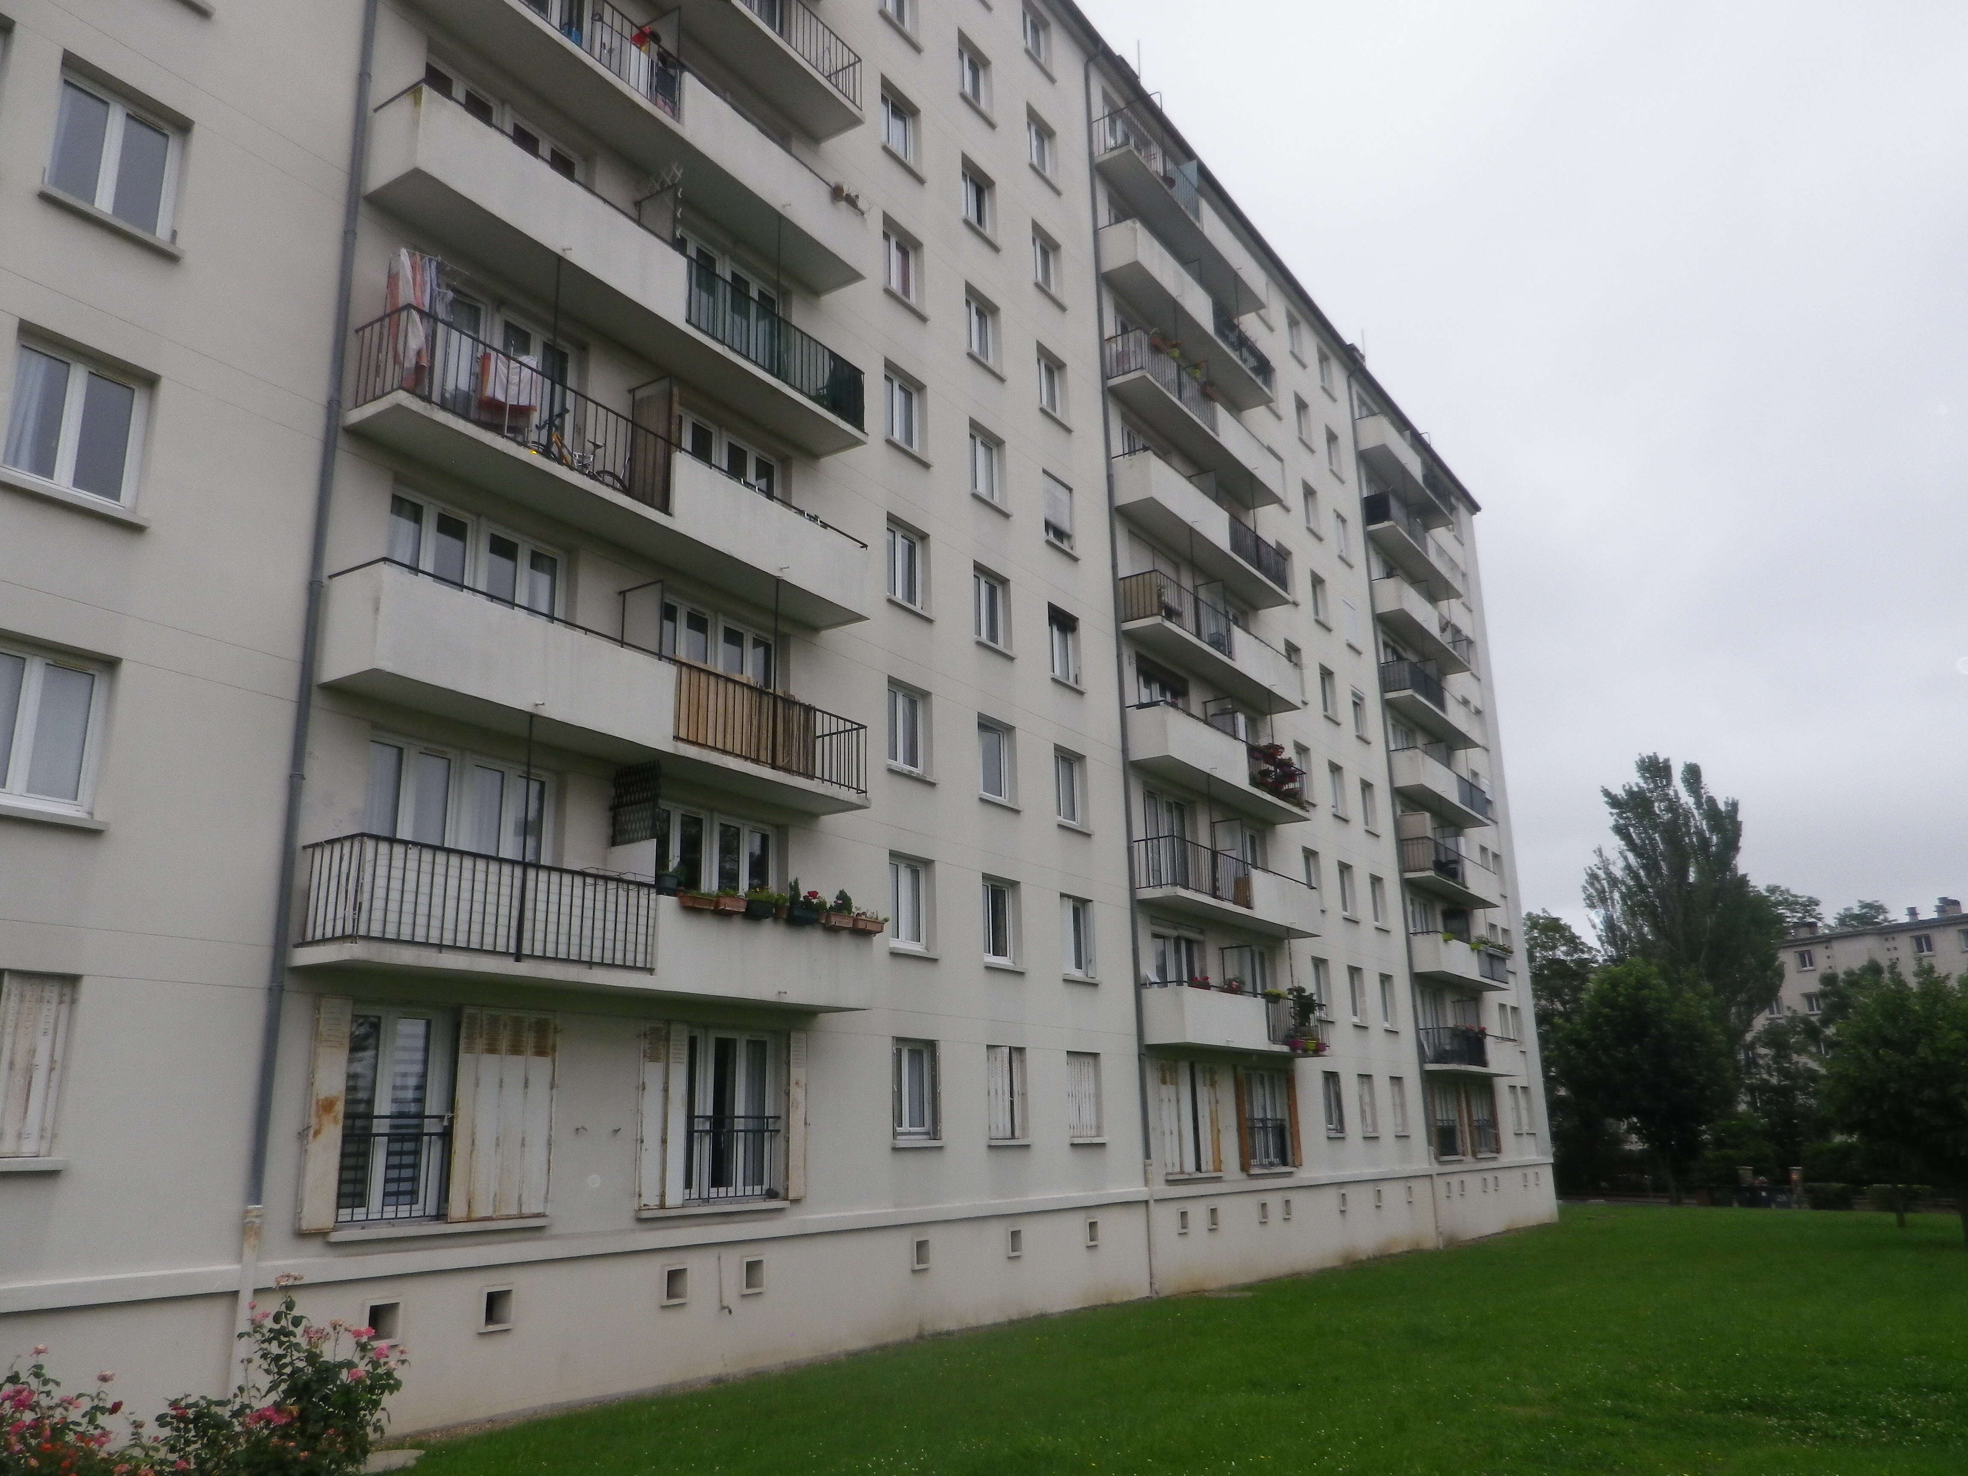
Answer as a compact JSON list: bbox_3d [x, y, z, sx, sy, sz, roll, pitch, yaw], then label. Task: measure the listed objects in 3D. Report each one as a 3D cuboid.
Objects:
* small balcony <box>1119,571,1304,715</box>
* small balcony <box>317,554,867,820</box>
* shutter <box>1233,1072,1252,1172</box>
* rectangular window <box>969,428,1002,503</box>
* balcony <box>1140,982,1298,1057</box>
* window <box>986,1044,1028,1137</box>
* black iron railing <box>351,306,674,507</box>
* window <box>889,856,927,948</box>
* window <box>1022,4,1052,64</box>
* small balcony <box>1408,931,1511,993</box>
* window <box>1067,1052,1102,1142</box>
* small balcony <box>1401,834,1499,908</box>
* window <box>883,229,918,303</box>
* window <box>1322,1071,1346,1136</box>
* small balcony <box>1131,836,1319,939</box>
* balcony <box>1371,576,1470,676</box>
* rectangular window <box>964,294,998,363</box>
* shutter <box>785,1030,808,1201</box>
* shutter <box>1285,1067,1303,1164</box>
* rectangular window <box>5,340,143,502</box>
[{"bbox_3d":[5.217,-1.983,31.752,0.872,1.120,7.456,-12,-19,32],"label":"small balcony"},{"bbox_3d":[-4.007,-0.296,16.684,0.908,1.100,7.466,-12,-19,32],"label":"small balcony"},{"bbox_3d":[5.403,7.889,29.548,0.110,2.090,0.385,-12,-19,32],"label":"shutter"},{"bbox_3d":[-0.025,-4.823,25.553,0.132,1.426,1.141,-12,-19,32],"label":"rectangular window"},{"bbox_3d":[5.411,5.953,29.460,0.894,1.059,7.233,-12,-19,32],"label":"balcony"},{"bbox_3d":[0.316,5.619,22.524,0.132,1.436,1.110,-12,-19,32],"label":"window"},{"bbox_3d":[-5.187,-3.484,16.077,0.890,0.991,3.750,-12,-19,32],"label":"black iron railing"},{"bbox_3d":[-1.248,2.489,21.409,0.138,1.334,1.141,-12,-19,32],"label":"window"},{"bbox_3d":[1.053,-15.197,30.997,0.162,1.395,1.163,-12,-19,32],"label":"window"},{"bbox_3d":[14.736,6.975,43.809,0.894,1.127,7.370,-12,-19,32],"label":"small balcony"},{"bbox_3d":[1.685,6.269,24.895,0.162,1.425,1.163,-12,-19,32],"label":"window"},{"bbox_3d":[14.745,4.318,44.672,0.872,1.120,7.392,-12,-19,32],"label":"small balcony"},{"bbox_3d":[-1.512,-8.153,24.667,0.142,1.395,1.173,-12,-19,32],"label":"window"},{"bbox_3d":[8.314,8.762,34.131,0.137,1.402,1.072,-12,-19,32],"label":"window"},{"bbox_3d":[5.451,3.366,30.770,0.890,1.152,7.693,-12,-19,32],"label":"small balcony"},{"bbox_3d":[14.538,-3.612,46.937,0.872,1.120,7.392,-12,-19,32],"label":"balcony"},{"bbox_3d":[-0.094,-7.467,26.308,0.132,1.426,1.141,-12,-19,32],"label":"rectangular window"},{"bbox_3d":[-2.375,4.848,18.314,0.102,2.088,0.316,-12,-19,32],"label":"shutter"},{"bbox_3d":[6.953,8.488,31.791,0.110,2.090,0.385,-12,-19,32],"label":"shutter"},{"bbox_3d":[-8.023,-2.735,12.470,0.138,1.293,1.155,-12,-19,32],"label":"rectangular window"}]

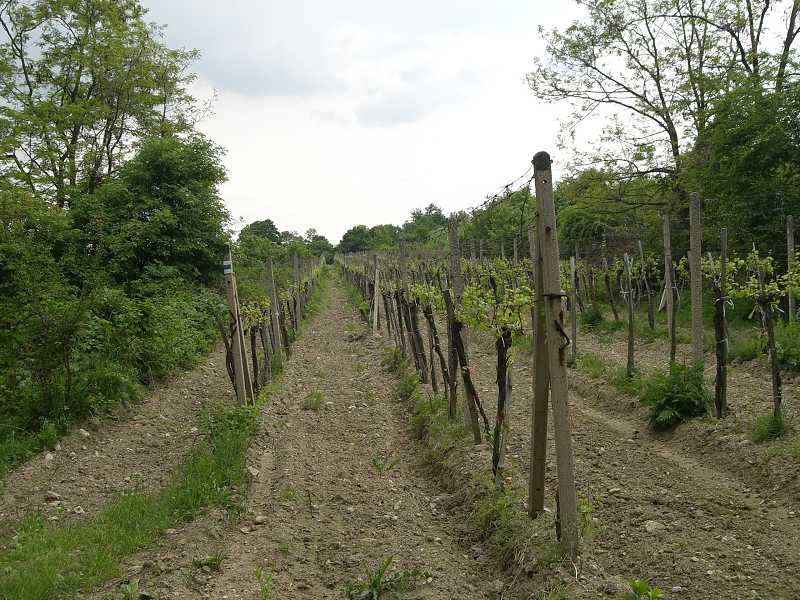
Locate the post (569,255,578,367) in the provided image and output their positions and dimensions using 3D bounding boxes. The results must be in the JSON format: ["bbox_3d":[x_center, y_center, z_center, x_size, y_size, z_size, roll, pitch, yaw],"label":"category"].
[{"bbox_3d":[2.252,0.149,11.400,0.070,1.420,0.070,-2,2,-4],"label":"post"}]

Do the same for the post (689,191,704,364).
[{"bbox_3d":[2.800,-0.014,8.250,0.100,1.980,0.100,-3,2,-4],"label":"post"}]

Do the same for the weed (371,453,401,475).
[{"bbox_3d":[-0.111,1.257,6.750,0.225,0.125,0.190,-2,2,-4],"label":"weed"}]

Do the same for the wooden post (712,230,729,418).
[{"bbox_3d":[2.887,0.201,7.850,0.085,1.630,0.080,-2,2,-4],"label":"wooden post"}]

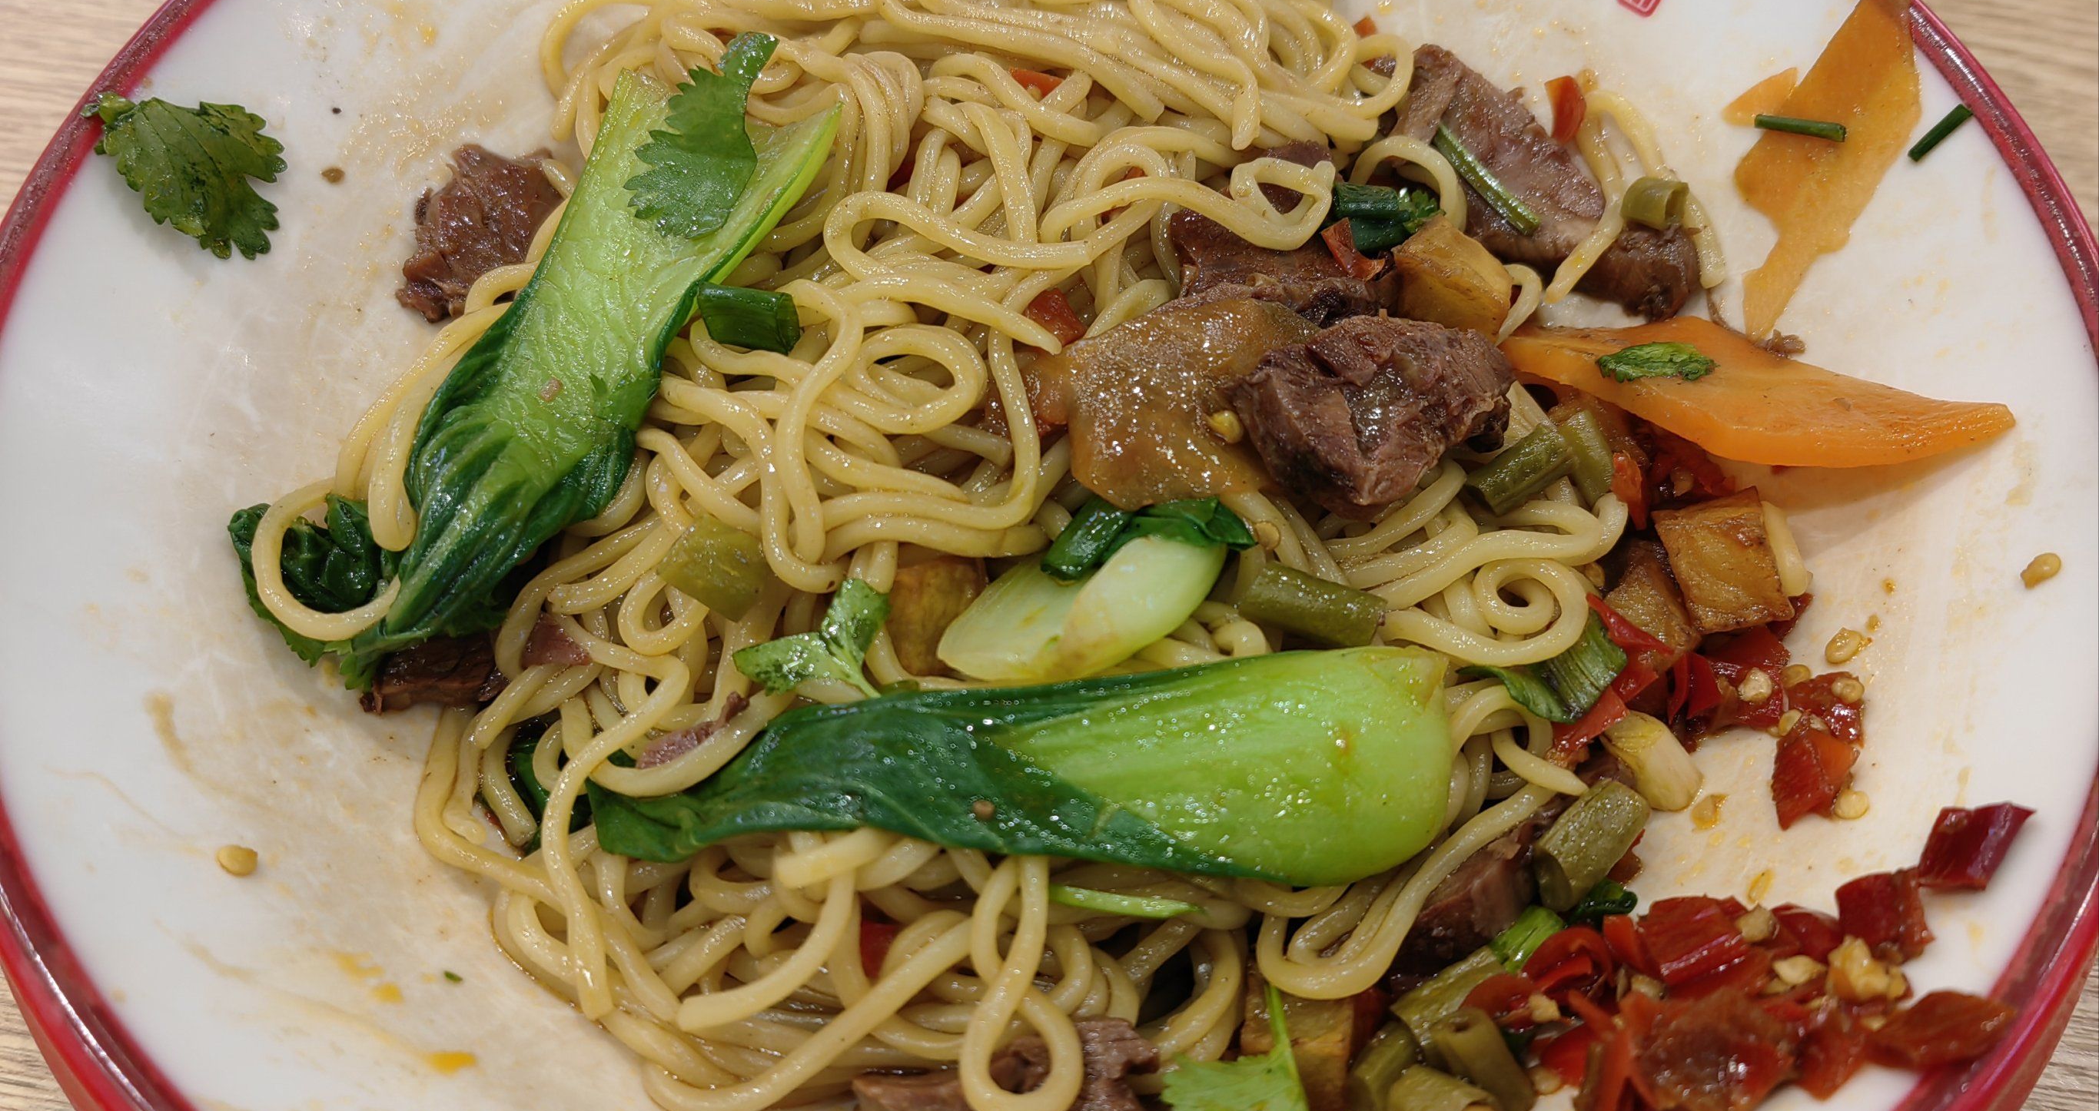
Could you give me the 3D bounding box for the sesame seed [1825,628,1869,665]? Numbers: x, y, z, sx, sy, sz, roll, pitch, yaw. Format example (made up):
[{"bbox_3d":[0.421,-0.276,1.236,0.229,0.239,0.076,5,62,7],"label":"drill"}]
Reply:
[{"bbox_3d":[0.088,0.010,0.182,0.005,0.002,0.003,-44,39,-10],"label":"sesame seed"}]

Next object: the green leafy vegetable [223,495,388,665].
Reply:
[{"bbox_3d":[-0.075,0.003,0.167,0.017,0.009,0.017,1,59,0],"label":"green leafy vegetable"}]

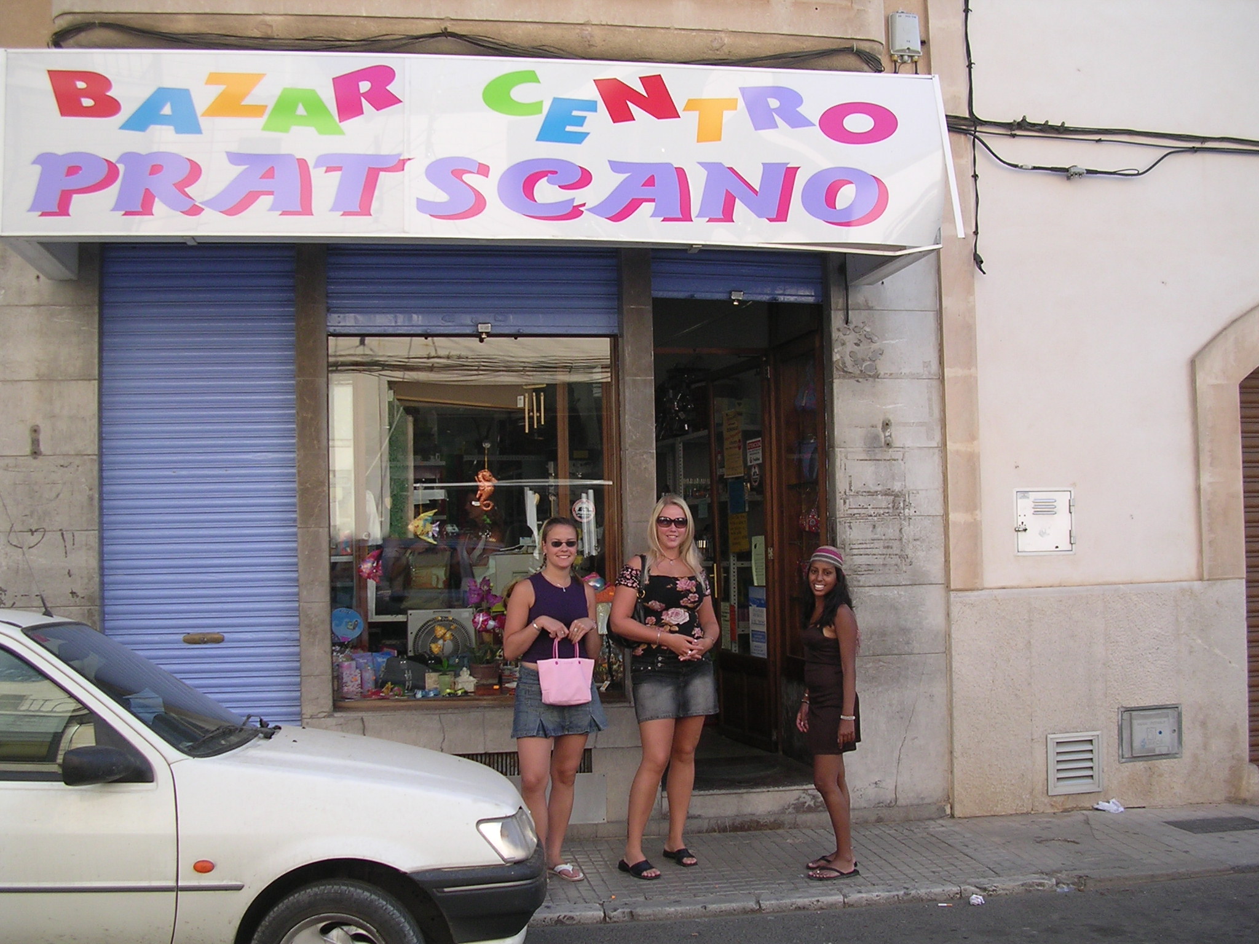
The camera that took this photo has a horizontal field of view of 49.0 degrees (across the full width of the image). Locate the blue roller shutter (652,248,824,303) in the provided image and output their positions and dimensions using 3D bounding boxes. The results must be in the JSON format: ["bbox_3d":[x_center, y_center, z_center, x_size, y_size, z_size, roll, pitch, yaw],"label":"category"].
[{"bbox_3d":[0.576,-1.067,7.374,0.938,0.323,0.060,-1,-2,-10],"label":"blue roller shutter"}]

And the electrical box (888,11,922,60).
[{"bbox_3d":[1.467,-2.312,7.388,0.176,0.259,0.100,-1,-2,-10],"label":"electrical box"}]

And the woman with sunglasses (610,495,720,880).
[{"bbox_3d":[0.162,0.984,6.372,0.475,1.745,0.420,-1,-2,-10],"label":"woman with sunglasses"}]

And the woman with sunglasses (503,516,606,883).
[{"bbox_3d":[-0.349,1.040,6.413,0.450,1.655,0.380,-1,-2,-15],"label":"woman with sunglasses"}]

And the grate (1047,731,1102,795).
[{"bbox_3d":[2.378,1.559,7.408,0.311,0.323,0.040,-1,-2,-10],"label":"grate"}]

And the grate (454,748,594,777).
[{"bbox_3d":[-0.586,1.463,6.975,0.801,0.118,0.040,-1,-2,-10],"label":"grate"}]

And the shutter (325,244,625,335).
[{"bbox_3d":[-0.795,-0.965,7.136,1.498,0.522,0.060,-1,-2,-10],"label":"shutter"}]

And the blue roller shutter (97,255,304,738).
[{"bbox_3d":[-2.121,0.187,6.869,0.934,2.772,0.060,-1,-2,-10],"label":"blue roller shutter"}]

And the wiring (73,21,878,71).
[{"bbox_3d":[-0.718,-2.145,7.018,4.189,0.162,0.080,-1,-2,-10],"label":"wiring"}]

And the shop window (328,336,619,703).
[{"bbox_3d":[-0.791,0.247,7.135,1.488,1.884,0.100,-1,-2,-10],"label":"shop window"}]

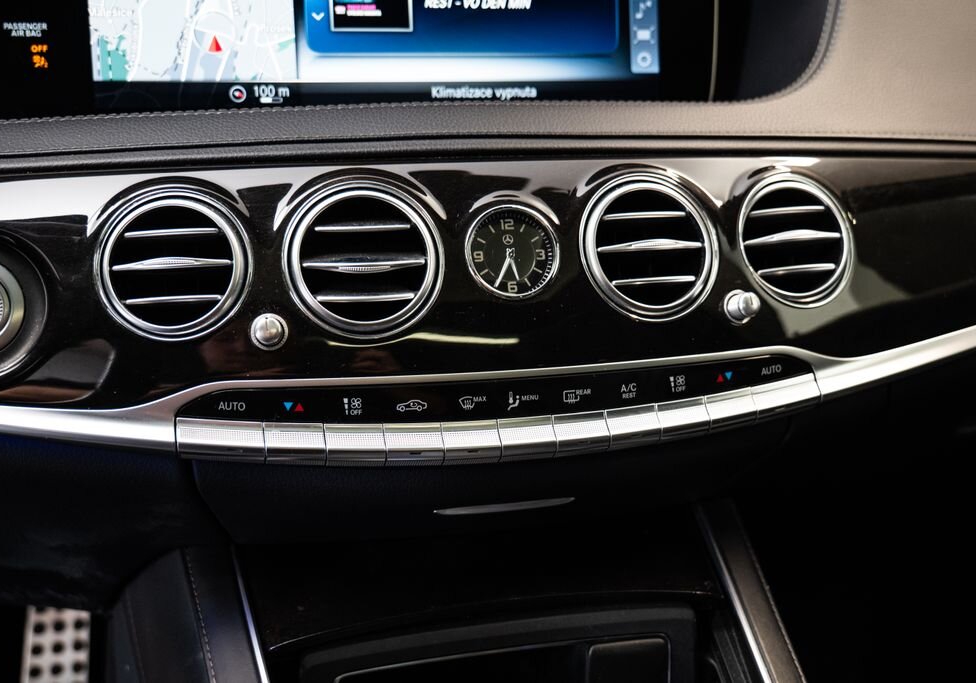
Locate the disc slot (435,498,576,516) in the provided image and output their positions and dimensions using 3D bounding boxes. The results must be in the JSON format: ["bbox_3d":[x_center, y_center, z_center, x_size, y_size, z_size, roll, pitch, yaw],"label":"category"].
[{"bbox_3d":[0.010,0.092,0.650,0.081,0.006,0.006,-3,21,-15],"label":"disc slot"}]

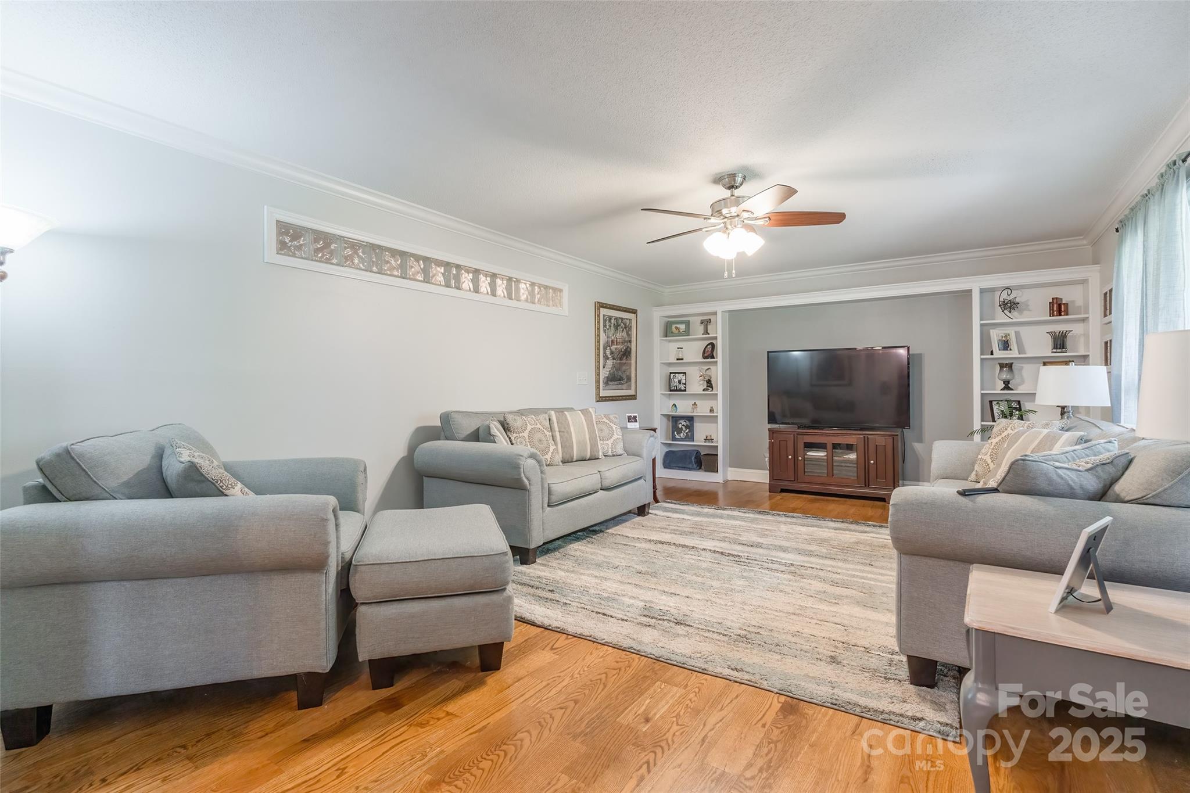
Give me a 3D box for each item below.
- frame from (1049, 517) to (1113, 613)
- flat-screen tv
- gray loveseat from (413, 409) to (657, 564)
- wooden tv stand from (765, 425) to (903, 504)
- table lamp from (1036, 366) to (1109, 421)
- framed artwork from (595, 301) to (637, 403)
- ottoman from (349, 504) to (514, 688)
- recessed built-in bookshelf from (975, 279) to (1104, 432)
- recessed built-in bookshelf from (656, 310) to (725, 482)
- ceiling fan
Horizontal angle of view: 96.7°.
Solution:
[{"bbox_3d":[1.208,0.412,1.295,0.235,0.208,0.090,-1,1,-35],"label":"frame"},{"bbox_3d":[2.491,-0.096,5.522,1.360,0.810,0.070,0,1,32],"label":"flat-screen tv"},{"bbox_3d":[-0.341,0.585,4.323,1.000,0.970,1.800,0,1,35],"label":"gray loveseat"},{"bbox_3d":[2.497,0.690,5.556,1.220,0.680,0.440,0,1,32],"label":"wooden tv stand"},{"bbox_3d":[3.393,0.107,3.751,0.410,0.660,0.410,-1,1,0],"label":"table lamp"},{"bbox_3d":[0.261,-0.484,5.986,0.040,1.070,0.840,0,1,35],"label":"framed artwork"},{"bbox_3d":[-0.704,0.840,2.369,0.580,0.510,0.740,-1,1,-17],"label":"ottoman"},{"bbox_3d":[3.993,-0.021,4.847,0.880,2.090,0.300,0,1,32],"label":"recessed built-in bookshelf"},{"bbox_3d":[1.208,-0.014,6.607,0.890,2.090,0.300,0,1,32],"label":"recessed built-in bookshelf"},{"bbox_3d":[0.847,-1.054,3.262,1.290,0.620,1.290,0,1,32],"label":"ceiling fan"}]

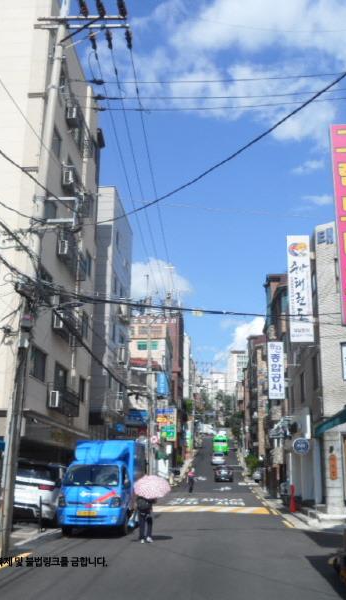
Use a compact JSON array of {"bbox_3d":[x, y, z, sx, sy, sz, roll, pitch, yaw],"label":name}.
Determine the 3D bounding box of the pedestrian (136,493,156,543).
[{"bbox_3d":[-0.689,5.121,15.438,0.500,1.600,0.380,-1,-16,5],"label":"pedestrian"}]

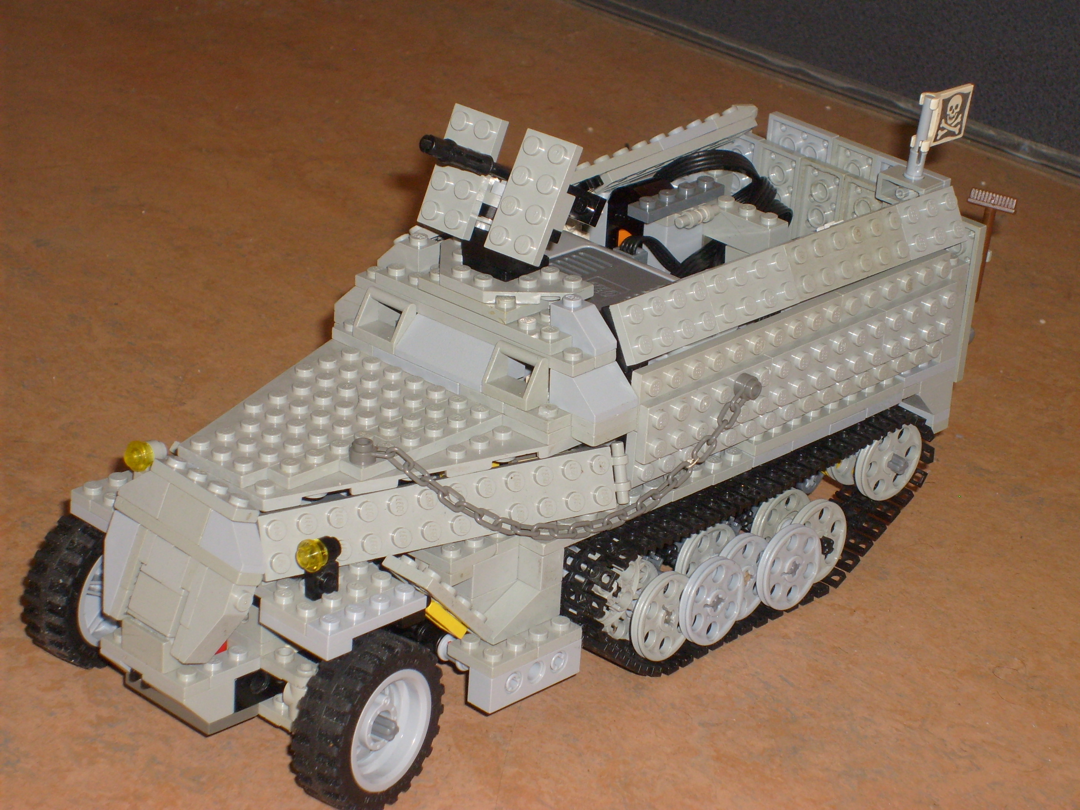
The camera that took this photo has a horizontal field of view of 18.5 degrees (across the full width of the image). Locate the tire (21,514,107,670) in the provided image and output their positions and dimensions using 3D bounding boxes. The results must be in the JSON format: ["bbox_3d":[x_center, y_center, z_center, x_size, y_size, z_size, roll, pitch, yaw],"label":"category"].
[{"bbox_3d":[-0.113,0.046,0.853,0.014,0.043,0.043,21,30,35],"label":"tire"}]

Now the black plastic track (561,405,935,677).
[{"bbox_3d":[0.055,0.034,0.887,0.021,0.046,0.136,24,32,39],"label":"black plastic track"}]

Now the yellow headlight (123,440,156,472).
[{"bbox_3d":[-0.101,0.013,0.830,0.008,0.008,0.005,24,32,39],"label":"yellow headlight"}]

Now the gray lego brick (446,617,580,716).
[{"bbox_3d":[-0.006,0.063,0.832,0.016,0.015,0.032,24,32,39],"label":"gray lego brick"}]

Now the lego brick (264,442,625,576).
[{"bbox_3d":[-0.024,0.026,0.812,0.096,0.016,0.005,-11,11,-26],"label":"lego brick"}]

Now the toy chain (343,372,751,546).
[{"bbox_3d":[0.010,0.014,0.829,0.127,0.033,0.025,-14,29,-32],"label":"toy chain"}]

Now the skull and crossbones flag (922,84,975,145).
[{"bbox_3d":[0.113,-0.081,0.929,0.005,0.016,0.019,27,29,37],"label":"skull and crossbones flag"}]

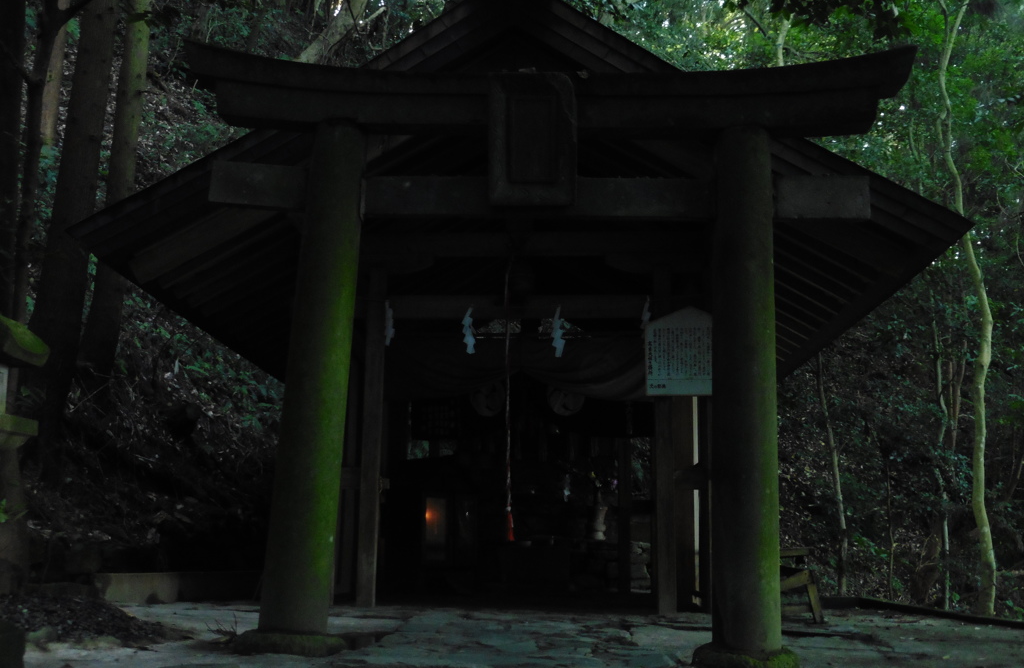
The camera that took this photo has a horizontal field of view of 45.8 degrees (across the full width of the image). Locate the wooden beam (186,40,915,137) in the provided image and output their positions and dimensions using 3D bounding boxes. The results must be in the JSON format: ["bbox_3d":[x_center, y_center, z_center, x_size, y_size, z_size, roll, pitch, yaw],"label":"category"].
[{"bbox_3d":[0.170,-1.279,6.518,3.855,0.448,0.300,1,-11,3],"label":"wooden beam"}]

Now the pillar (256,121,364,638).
[{"bbox_3d":[-1.010,0.180,6.311,0.335,2.696,0.335,3,-10,4],"label":"pillar"}]

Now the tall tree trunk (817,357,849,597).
[{"bbox_3d":[2.873,1.237,10.895,0.140,2.177,0.120,-3,-11,3],"label":"tall tree trunk"}]

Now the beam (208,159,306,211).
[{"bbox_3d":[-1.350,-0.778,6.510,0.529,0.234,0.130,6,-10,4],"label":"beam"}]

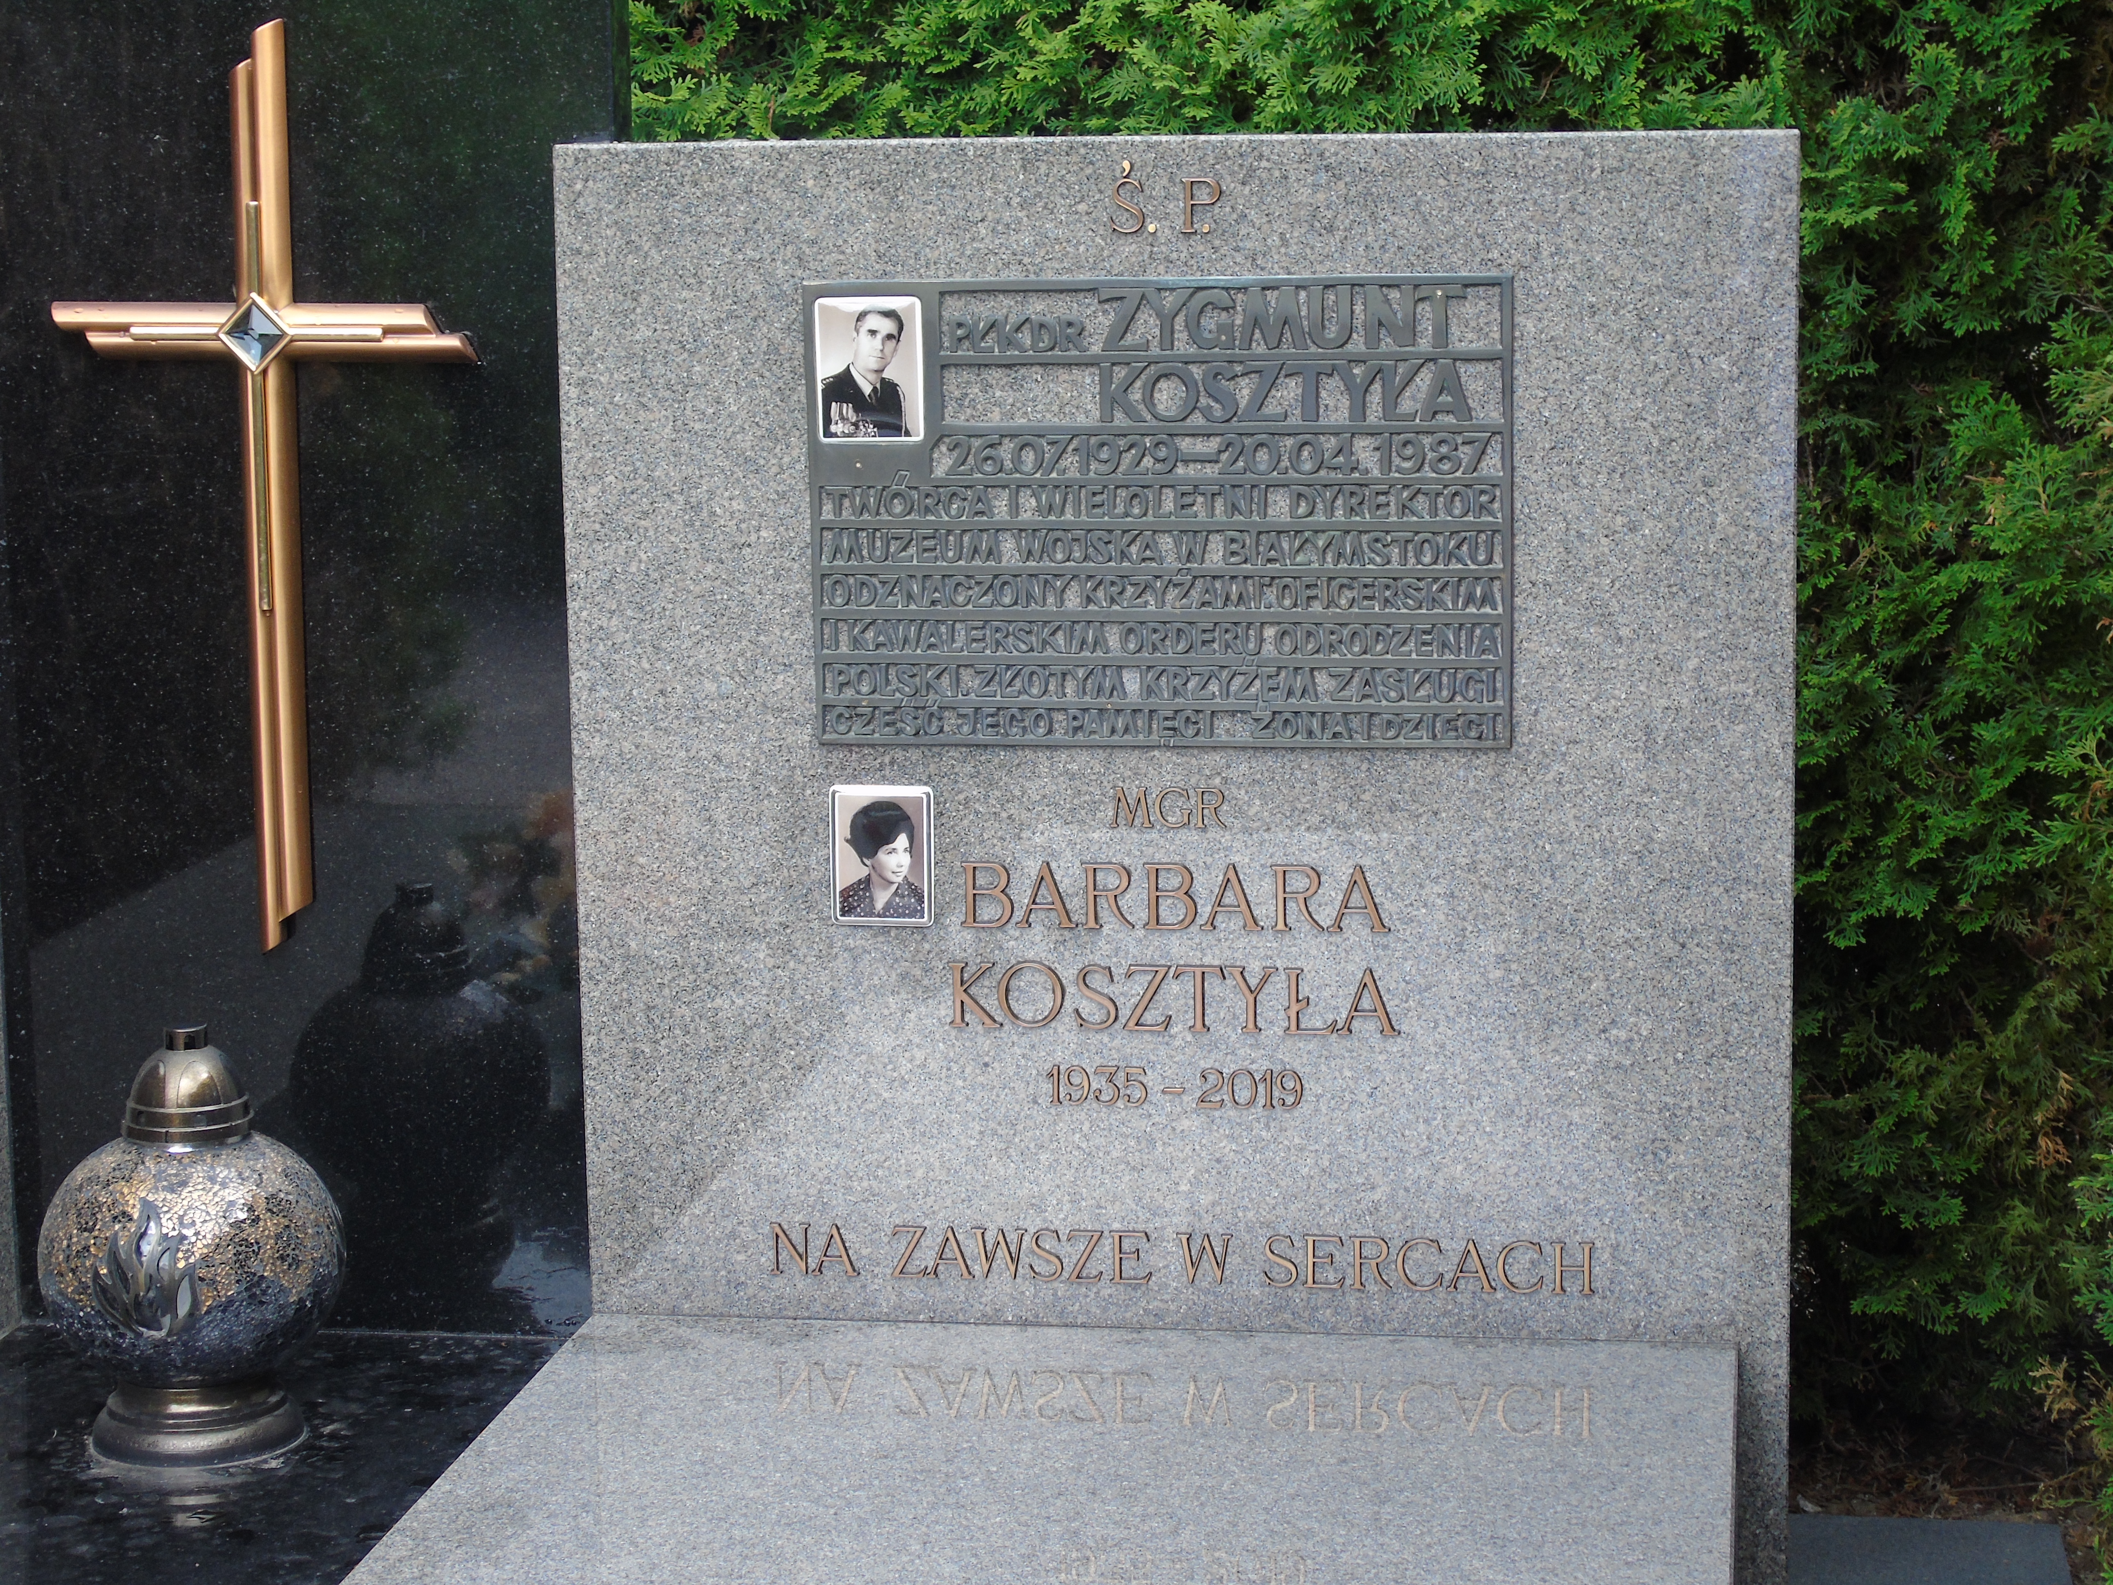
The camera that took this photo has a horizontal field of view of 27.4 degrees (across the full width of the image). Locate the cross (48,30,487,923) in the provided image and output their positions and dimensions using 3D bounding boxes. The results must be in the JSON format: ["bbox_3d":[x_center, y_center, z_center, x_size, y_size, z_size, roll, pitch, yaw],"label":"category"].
[{"bbox_3d":[-0.648,-0.245,3.574,0.362,0.773,0.042,1,10,8],"label":"cross"}]

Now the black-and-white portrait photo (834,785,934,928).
[{"bbox_3d":[-0.133,0.049,3.339,0.081,0.109,0.013,0,10,8],"label":"black-and-white portrait photo"}]

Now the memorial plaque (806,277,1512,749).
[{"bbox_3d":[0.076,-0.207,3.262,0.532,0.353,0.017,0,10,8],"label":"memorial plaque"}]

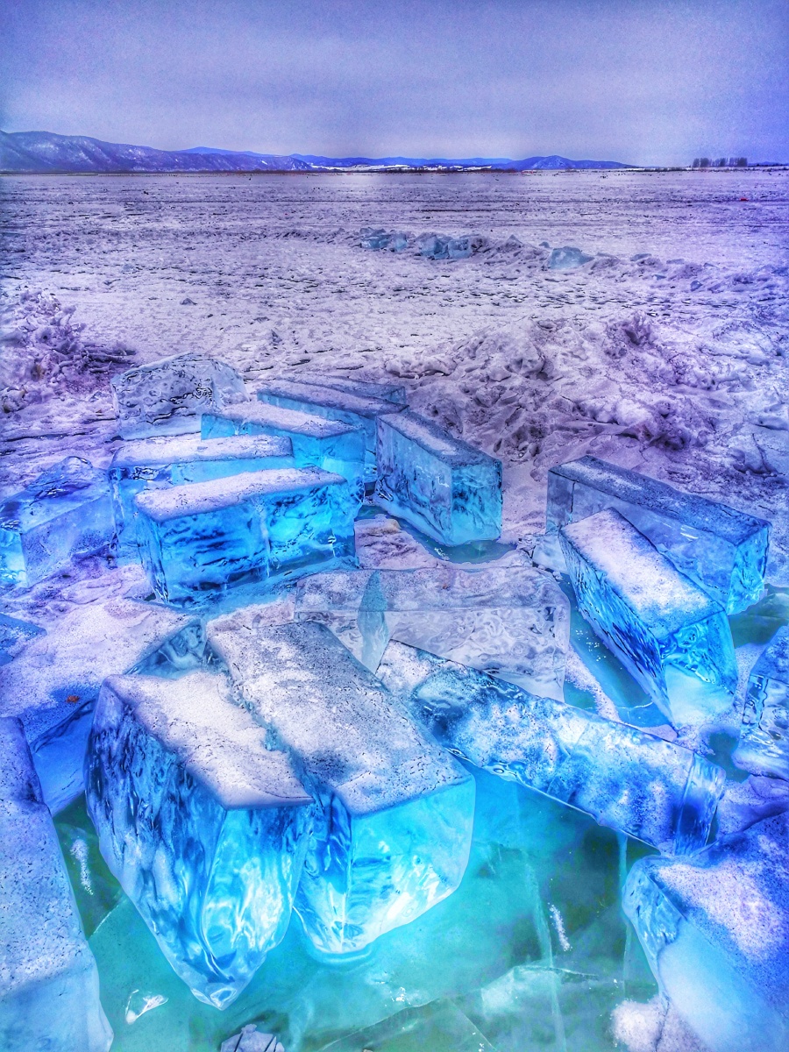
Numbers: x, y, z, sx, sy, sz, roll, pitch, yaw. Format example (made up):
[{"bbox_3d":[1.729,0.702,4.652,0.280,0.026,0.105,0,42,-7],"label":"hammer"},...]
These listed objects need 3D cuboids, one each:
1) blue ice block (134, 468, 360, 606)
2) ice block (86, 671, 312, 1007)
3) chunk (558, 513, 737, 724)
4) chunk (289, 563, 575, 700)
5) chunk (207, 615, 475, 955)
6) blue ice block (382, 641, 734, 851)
[{"bbox_3d":[-0.580,0.027,3.275,0.760,0.353,0.298,-12,21,-28],"label":"blue ice block"},{"bbox_3d":[-0.435,0.638,1.836,0.223,0.398,0.638,-3,14,-38],"label":"ice block"},{"bbox_3d":[0.823,0.268,2.744,0.214,0.343,0.722,-21,29,-4],"label":"chunk"},{"bbox_3d":[0.110,0.346,2.566,0.806,0.327,0.256,-1,25,-1],"label":"chunk"},{"bbox_3d":[-0.170,0.575,2.025,0.313,0.339,0.751,-9,25,-32],"label":"chunk"},{"bbox_3d":[0.369,0.566,2.157,0.865,0.197,0.348,15,-14,35],"label":"blue ice block"}]

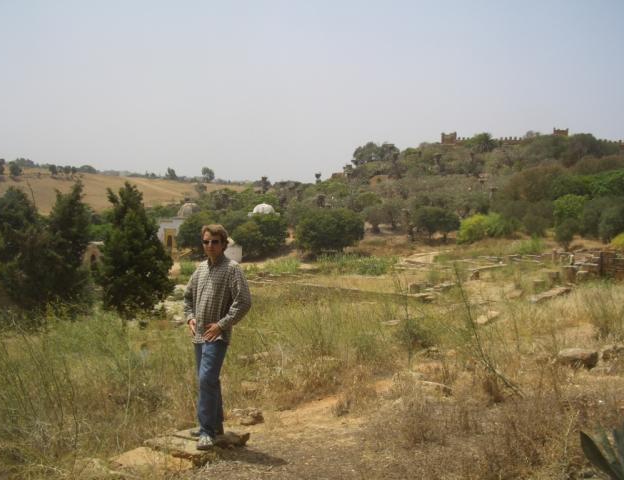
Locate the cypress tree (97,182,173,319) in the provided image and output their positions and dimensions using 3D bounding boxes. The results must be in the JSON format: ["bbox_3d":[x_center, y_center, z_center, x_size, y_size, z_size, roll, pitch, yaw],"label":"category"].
[{"bbox_3d":[-5.486,0.325,20.000,2.349,4.203,2.231,0,2,0],"label":"cypress tree"}]

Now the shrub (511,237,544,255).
[{"bbox_3d":[14.986,0.382,45.000,2.364,1.252,1.892,0,2,0],"label":"shrub"}]

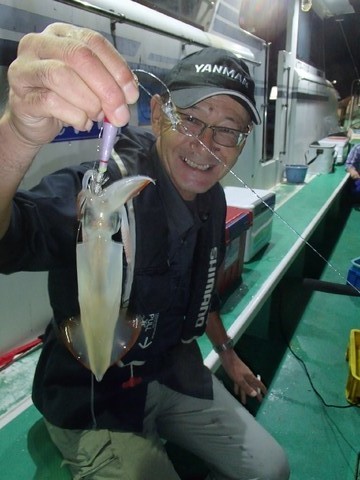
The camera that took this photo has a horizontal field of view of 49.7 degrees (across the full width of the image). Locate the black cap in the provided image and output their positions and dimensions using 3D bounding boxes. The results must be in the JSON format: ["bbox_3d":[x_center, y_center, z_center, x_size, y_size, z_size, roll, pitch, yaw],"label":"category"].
[{"bbox_3d":[0.067,-0.288,0.717,0.170,0.140,0.260,6,16,-14],"label":"black cap"}]

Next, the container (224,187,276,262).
[{"bbox_3d":[0.307,-0.093,2.161,0.334,0.298,0.385,8,21,27],"label":"container"}]

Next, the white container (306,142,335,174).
[{"bbox_3d":[1.648,-0.930,4.505,0.260,0.321,0.257,8,21,27],"label":"white container"}]

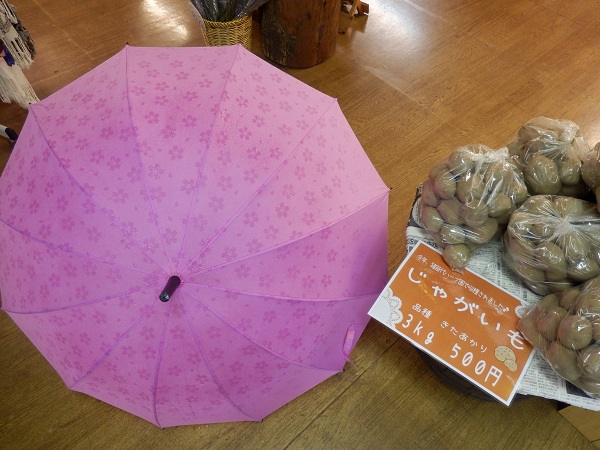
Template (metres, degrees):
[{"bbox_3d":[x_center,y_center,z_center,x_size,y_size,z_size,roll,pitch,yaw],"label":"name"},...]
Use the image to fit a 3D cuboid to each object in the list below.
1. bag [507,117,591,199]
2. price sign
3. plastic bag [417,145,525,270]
[{"bbox_3d":[0.552,-0.132,0.973,0.190,0.200,0.205,3,57,0],"label":"bag"},{"bbox_3d":[0.323,0.185,0.881,0.297,0.010,0.210,32,64,19],"label":"price sign"},{"bbox_3d":[0.365,-0.052,0.913,0.210,0.200,0.225,3,57,0],"label":"plastic bag"}]

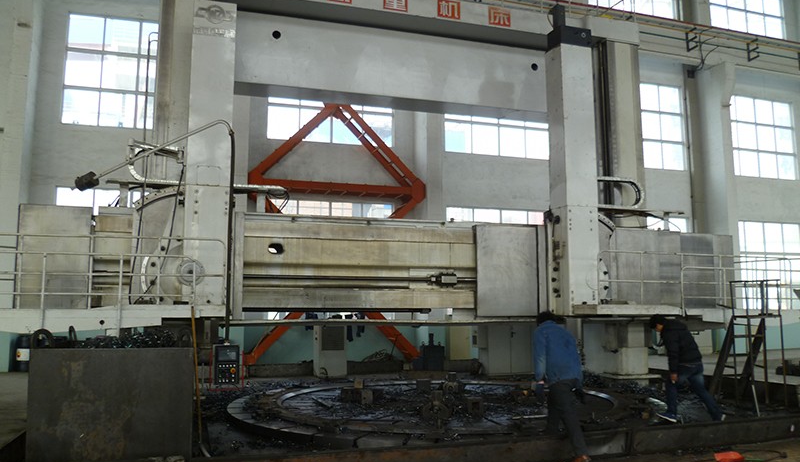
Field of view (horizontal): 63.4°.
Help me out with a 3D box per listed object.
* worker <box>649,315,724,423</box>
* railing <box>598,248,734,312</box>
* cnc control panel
[{"bbox_3d":[4.029,1.941,9.100,0.930,1.470,0.500,-1,-7,5],"label":"worker"},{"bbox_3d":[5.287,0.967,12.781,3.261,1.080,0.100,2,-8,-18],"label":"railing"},{"bbox_3d":[-2.355,1.822,8.800,0.370,0.560,0.180,3,-8,-21],"label":"cnc control panel"}]

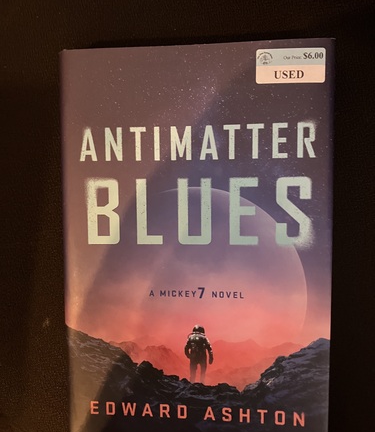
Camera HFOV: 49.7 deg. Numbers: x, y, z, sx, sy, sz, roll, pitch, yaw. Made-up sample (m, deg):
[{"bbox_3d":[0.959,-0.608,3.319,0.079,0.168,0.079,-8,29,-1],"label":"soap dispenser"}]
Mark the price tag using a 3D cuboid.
[{"bbox_3d":[0.052,-0.075,0.204,0.035,0.001,0.018,2,94,7],"label":"price tag"}]

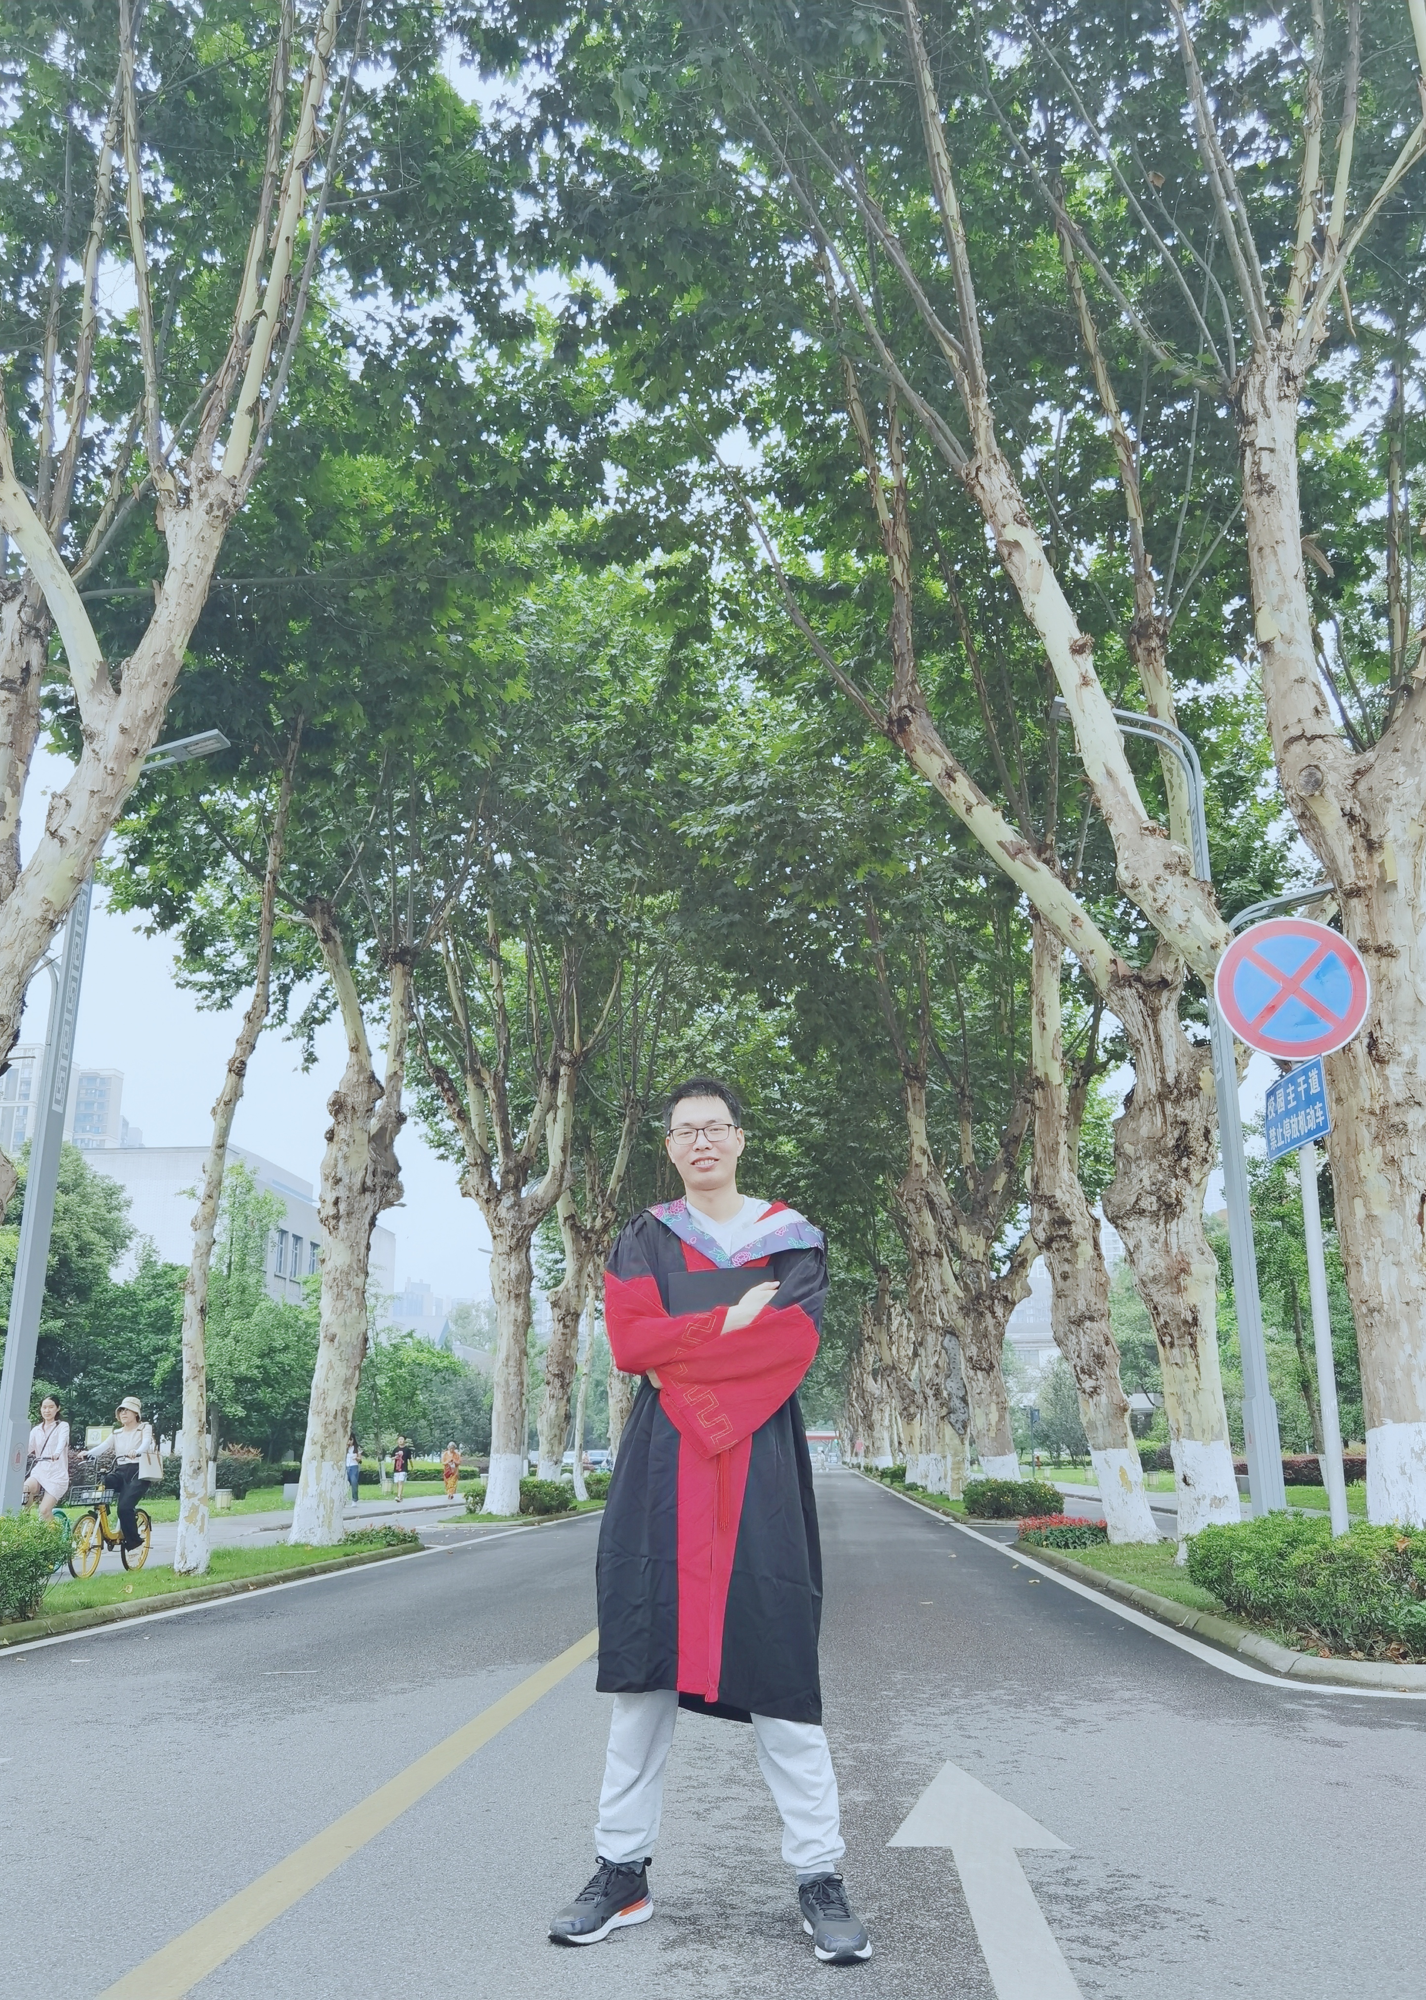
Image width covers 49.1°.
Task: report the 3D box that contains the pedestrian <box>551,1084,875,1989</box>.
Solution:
[{"bbox_3d":[-0.002,1.030,3.377,0.600,1.740,0.420,-2,-17,8],"label":"pedestrian"}]

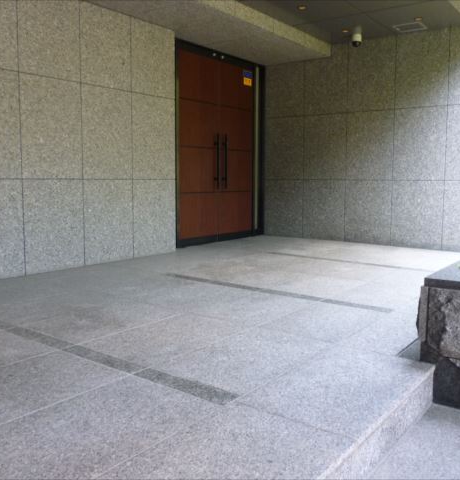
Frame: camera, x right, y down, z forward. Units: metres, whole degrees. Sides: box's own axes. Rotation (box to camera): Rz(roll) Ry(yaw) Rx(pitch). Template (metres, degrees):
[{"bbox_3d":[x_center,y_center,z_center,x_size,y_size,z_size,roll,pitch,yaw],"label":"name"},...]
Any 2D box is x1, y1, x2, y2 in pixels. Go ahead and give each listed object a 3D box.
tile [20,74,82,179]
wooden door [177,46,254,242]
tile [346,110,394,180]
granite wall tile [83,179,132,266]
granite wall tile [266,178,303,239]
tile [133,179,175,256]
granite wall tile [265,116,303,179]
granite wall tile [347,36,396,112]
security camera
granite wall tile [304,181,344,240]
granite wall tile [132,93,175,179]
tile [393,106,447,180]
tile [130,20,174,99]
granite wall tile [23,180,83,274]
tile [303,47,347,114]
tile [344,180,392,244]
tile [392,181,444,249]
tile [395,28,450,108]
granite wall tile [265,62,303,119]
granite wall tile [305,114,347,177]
[{"bbox_3d":[-1.584,-0.985,4.594,0.030,0.880,0.620,5,8,37],"label":"tile"},{"bbox_3d":[-0.166,-1.173,6.791,0.053,2.297,1.558,5,8,37],"label":"wooden door"},{"bbox_3d":[1.823,-1.214,6.723,0.634,0.876,0.030,5,8,37],"label":"tile"},{"bbox_3d":[-1.212,-0.194,5.184,0.030,0.825,0.620,5,8,37],"label":"granite wall tile"},{"bbox_3d":[0.781,-0.463,7.541,0.658,0.825,0.030,5,8,37],"label":"granite wall tile"},{"bbox_3d":[-0.812,-0.248,5.589,0.030,0.806,0.648,5,8,37],"label":"tile"},{"bbox_3d":[0.768,-1.283,7.274,0.621,0.858,0.030,5,8,37],"label":"granite wall tile"},{"bbox_3d":[1.763,-2.049,6.434,0.614,0.862,0.030,5,8,37],"label":"granite wall tile"},{"bbox_3d":[1.473,-2.351,5.980,0.110,0.248,0.110,5,8,37],"label":"security camera"},{"bbox_3d":[1.261,-0.406,7.002,0.614,0.806,0.030,5,8,37],"label":"granite wall tile"},{"bbox_3d":[-0.808,-1.078,5.491,0.030,0.858,0.648,5,8,37],"label":"granite wall tile"},{"bbox_3d":[2.253,-1.145,6.167,0.614,0.858,0.030,5,8,37],"label":"tile"},{"bbox_3d":[-0.805,-1.867,5.398,0.030,0.722,0.648,5,8,37],"label":"tile"},{"bbox_3d":[-1.600,-0.134,4.745,0.030,0.834,0.632,5,8,37],"label":"granite wall tile"},{"bbox_3d":[1.269,-2.094,6.802,0.614,0.862,0.030,5,8,37],"label":"tile"},{"bbox_3d":[1.796,-0.368,6.775,0.631,0.825,0.030,5,8,37],"label":"tile"},{"bbox_3d":[2.298,-0.321,6.396,0.631,0.825,0.030,5,8,37],"label":"tile"},{"bbox_3d":[2.330,-2.048,6.243,0.630,0.893,0.030,5,8,37],"label":"tile"},{"bbox_3d":[0.794,-2.121,7.403,0.661,0.766,0.030,5,8,37],"label":"granite wall tile"},{"bbox_3d":[1.313,-1.259,7.106,0.645,0.876,0.030,5,8,37],"label":"granite wall tile"}]

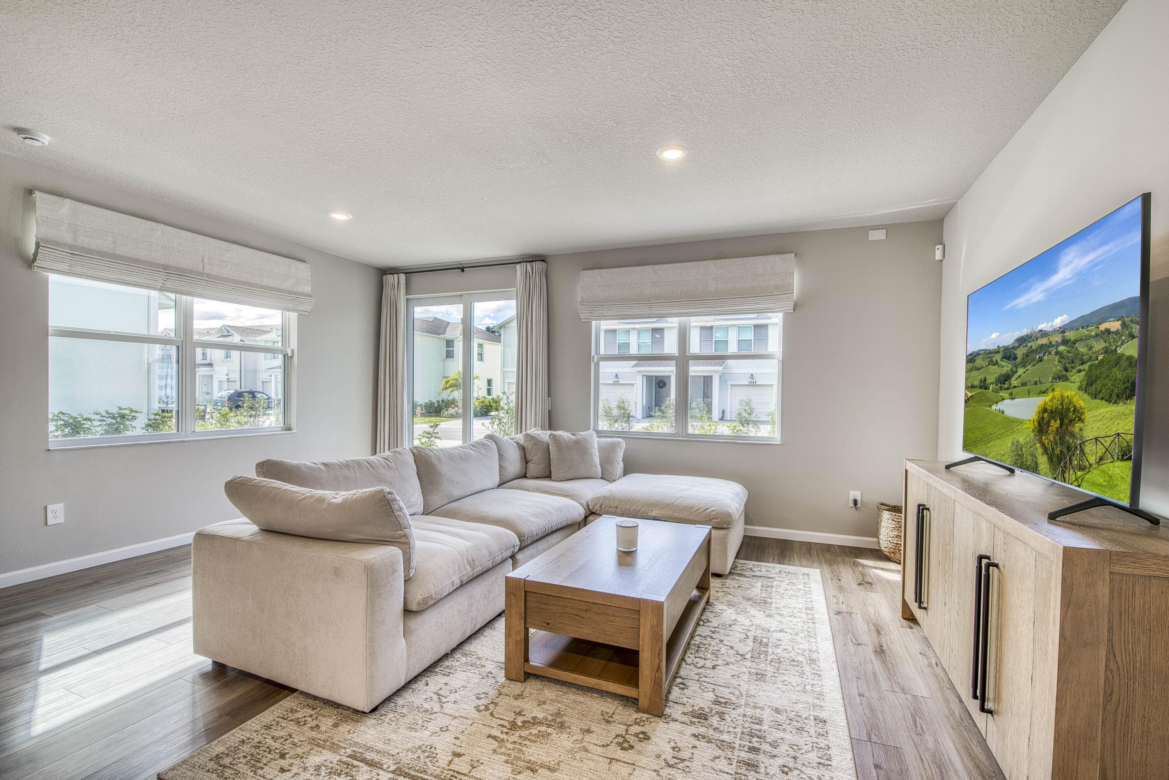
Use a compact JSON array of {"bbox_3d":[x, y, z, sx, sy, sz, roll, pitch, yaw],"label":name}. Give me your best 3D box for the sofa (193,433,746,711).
[{"bbox_3d":[-0.216,0.851,3.353,2.330,0.925,3.140,1,0,22],"label":"sofa"}]

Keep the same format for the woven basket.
[{"bbox_3d":[2.502,1.111,3.786,0.420,0.470,0.420,1,0,22],"label":"woven basket"}]

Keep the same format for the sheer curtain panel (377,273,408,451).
[{"bbox_3d":[-2.324,-0.050,5.847,0.433,2.643,0.130,1,0,21],"label":"sheer curtain panel"}]

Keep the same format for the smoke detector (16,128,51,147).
[{"bbox_3d":[-3.217,-1.466,2.841,0.136,0.046,0.136,1,0,22],"label":"smoke detector"}]

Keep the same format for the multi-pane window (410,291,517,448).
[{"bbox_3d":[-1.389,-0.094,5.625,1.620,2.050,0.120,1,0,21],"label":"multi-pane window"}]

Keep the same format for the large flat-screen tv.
[{"bbox_3d":[1.824,-0.066,2.009,0.280,0.926,1.458,1,0,23],"label":"large flat-screen tv"}]

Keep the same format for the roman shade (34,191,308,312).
[{"bbox_3d":[-3.214,-1.039,4.101,0.110,0.526,2.032,1,0,22],"label":"roman shade"}]

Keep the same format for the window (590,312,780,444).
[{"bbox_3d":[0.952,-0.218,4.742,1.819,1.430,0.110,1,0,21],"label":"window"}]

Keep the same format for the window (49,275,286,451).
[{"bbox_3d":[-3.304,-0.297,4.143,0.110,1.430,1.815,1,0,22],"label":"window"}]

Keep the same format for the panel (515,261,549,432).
[{"bbox_3d":[-0.570,-0.025,5.180,0.370,2.640,0.130,1,0,21],"label":"panel"}]

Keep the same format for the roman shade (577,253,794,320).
[{"bbox_3d":[0.904,-0.950,4.665,2.033,0.524,0.110,1,0,21],"label":"roman shade"}]

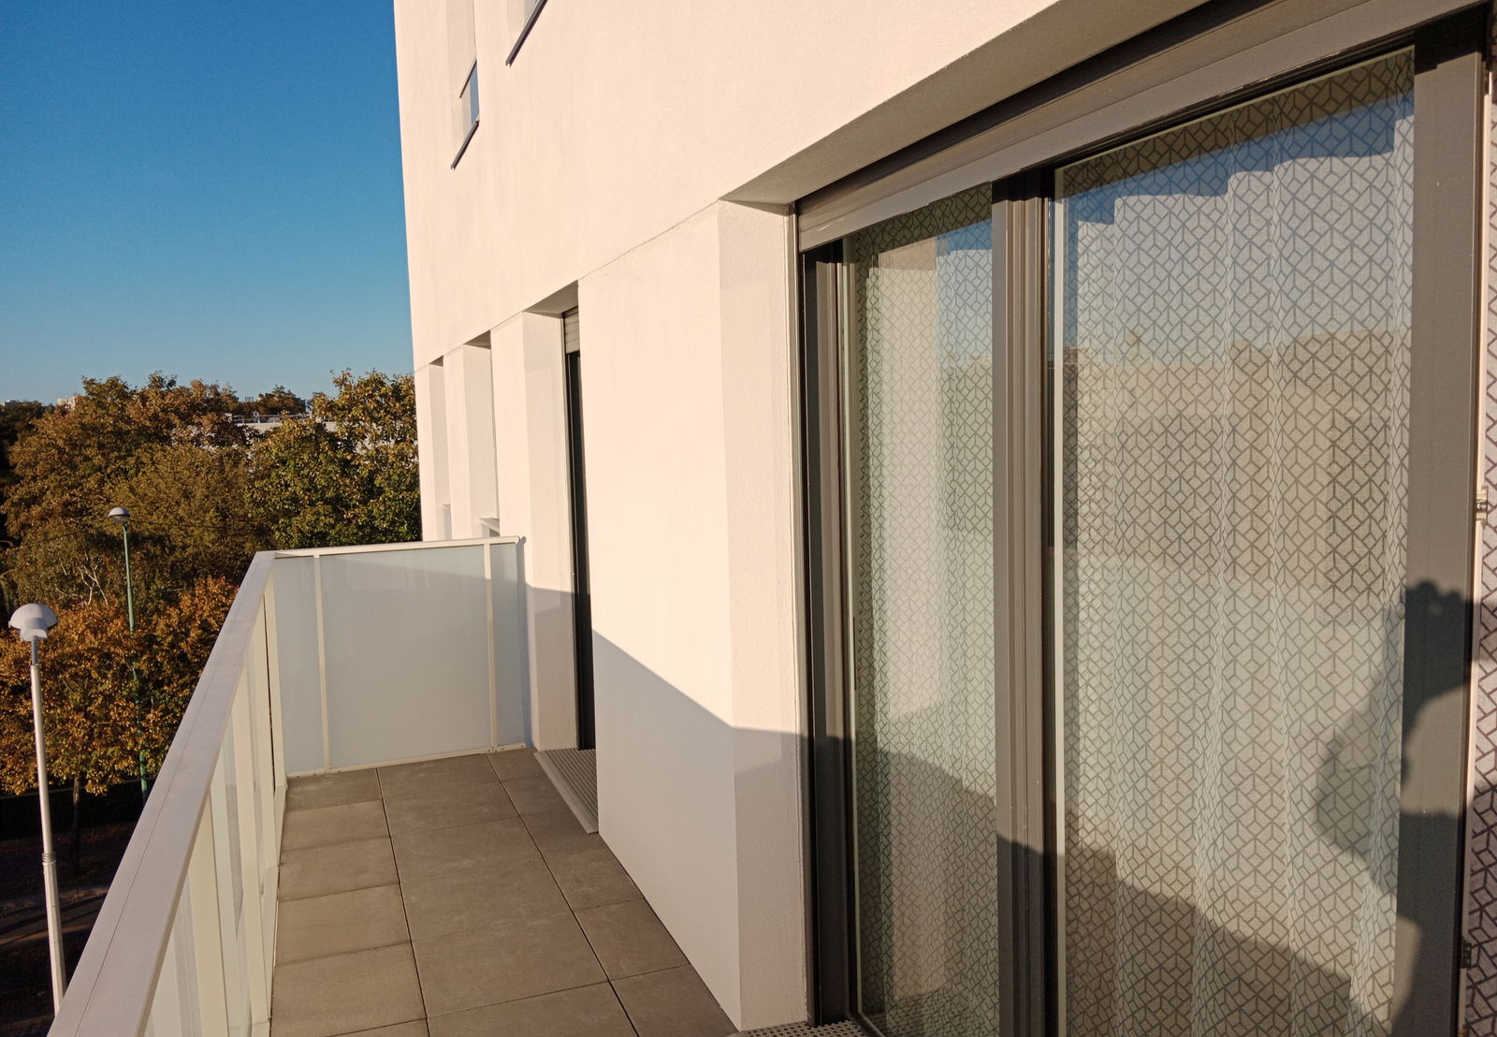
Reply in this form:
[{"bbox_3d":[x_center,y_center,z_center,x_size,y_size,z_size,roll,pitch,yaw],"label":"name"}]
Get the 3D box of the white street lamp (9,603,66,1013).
[{"bbox_3d":[-7.845,4.880,12.842,0.460,7.900,0.580,-4,6,-28],"label":"white street lamp"}]

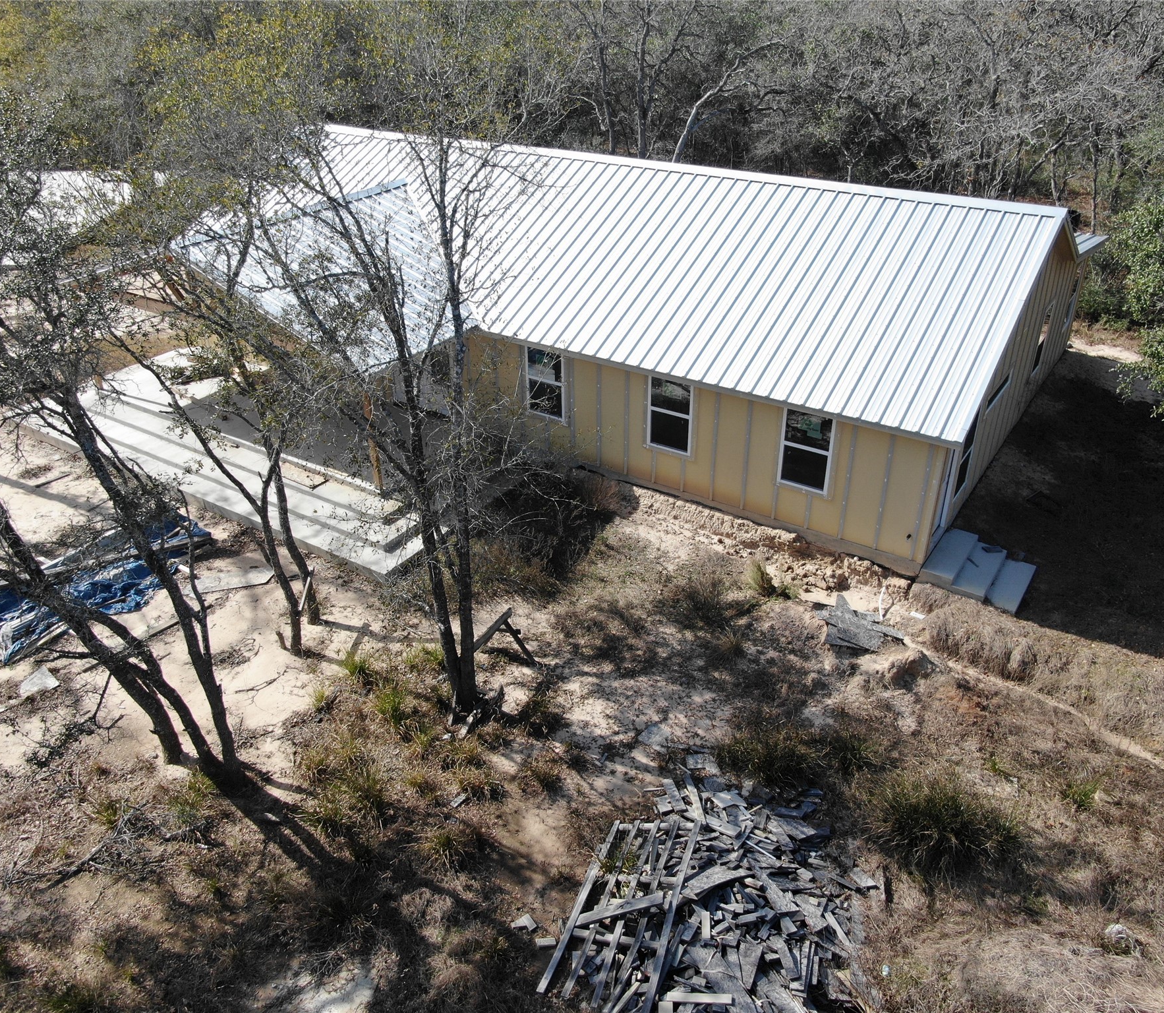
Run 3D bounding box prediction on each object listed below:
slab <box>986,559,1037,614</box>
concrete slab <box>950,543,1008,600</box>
[{"bbox_3d":[6.941,1.339,15.205,0.500,0.150,1.520,19,36,30],"label":"slab"},{"bbox_3d":[6.536,1.083,15.386,0.503,0.160,1.530,19,36,30],"label":"concrete slab"}]

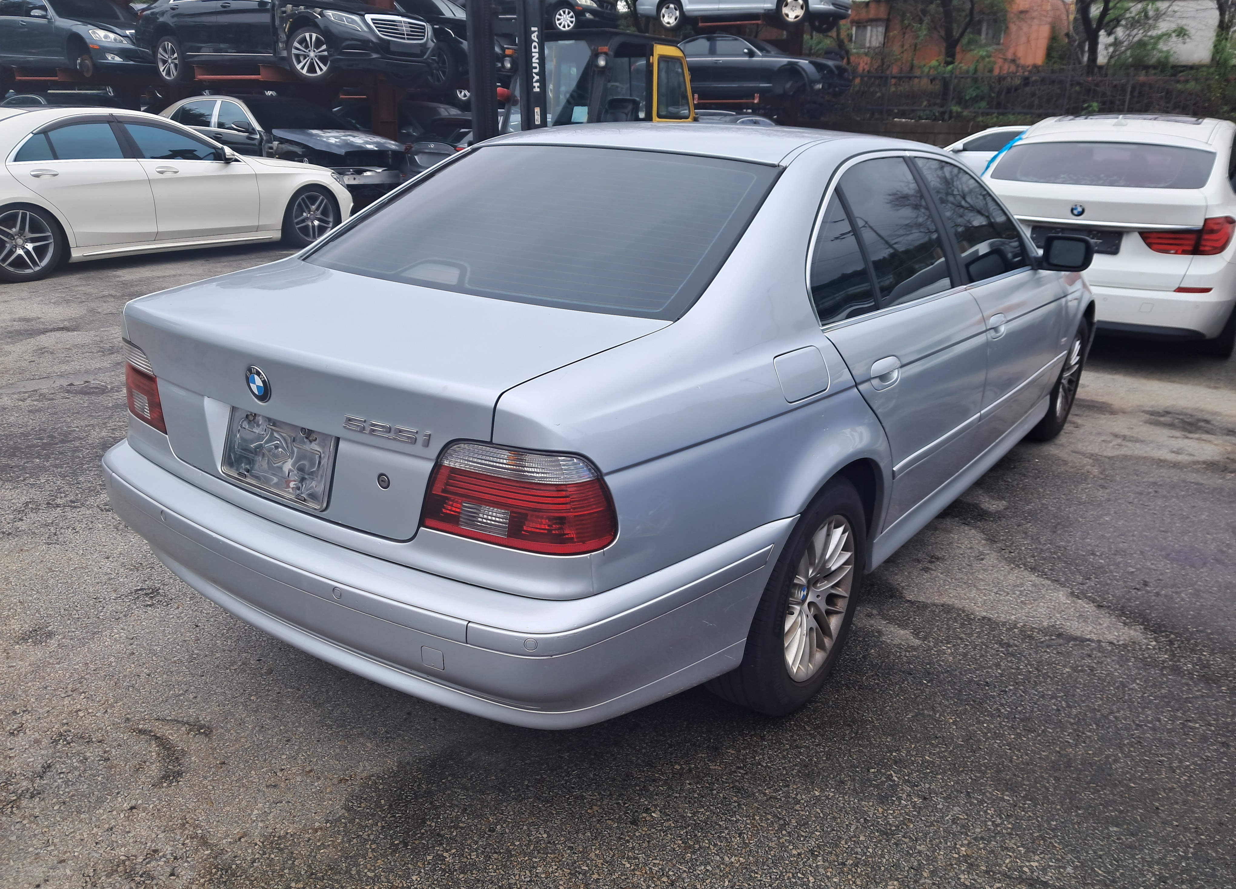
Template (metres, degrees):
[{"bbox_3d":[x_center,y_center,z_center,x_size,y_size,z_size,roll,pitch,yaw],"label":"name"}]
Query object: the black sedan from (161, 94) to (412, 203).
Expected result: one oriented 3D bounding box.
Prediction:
[{"bbox_3d":[-5.510,-4.556,14.833,5.340,1.480,1.900,14,22,32],"label":"black sedan"}]

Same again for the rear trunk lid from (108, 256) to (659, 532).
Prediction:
[{"bbox_3d":[-0.570,-0.140,2.201,1.250,0.400,0.610,14,23,33],"label":"rear trunk lid"}]

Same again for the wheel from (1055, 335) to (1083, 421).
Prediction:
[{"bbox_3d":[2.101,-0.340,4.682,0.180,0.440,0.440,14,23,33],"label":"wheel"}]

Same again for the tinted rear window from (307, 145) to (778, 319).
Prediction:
[{"bbox_3d":[-0.223,-0.613,2.535,1.250,0.090,0.720,14,49,33],"label":"tinted rear window"}]

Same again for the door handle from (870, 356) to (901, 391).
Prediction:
[{"bbox_3d":[0.671,-0.179,2.423,0.048,0.092,0.200,14,23,33],"label":"door handle"}]

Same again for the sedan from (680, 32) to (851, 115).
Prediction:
[{"bbox_3d":[2.770,-8.504,21.889,5.170,1.450,1.910,14,23,33],"label":"sedan"}]

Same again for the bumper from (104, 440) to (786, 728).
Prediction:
[{"bbox_3d":[-0.560,0.207,2.346,1.770,0.335,0.840,14,23,33],"label":"bumper"}]

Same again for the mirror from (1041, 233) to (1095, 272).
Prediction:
[{"bbox_3d":[1.616,-0.694,3.482,0.200,0.130,0.140,14,23,33],"label":"mirror"}]

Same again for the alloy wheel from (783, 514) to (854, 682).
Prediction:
[{"bbox_3d":[0.453,0.373,2.495,0.180,0.440,0.440,14,23,33],"label":"alloy wheel"}]

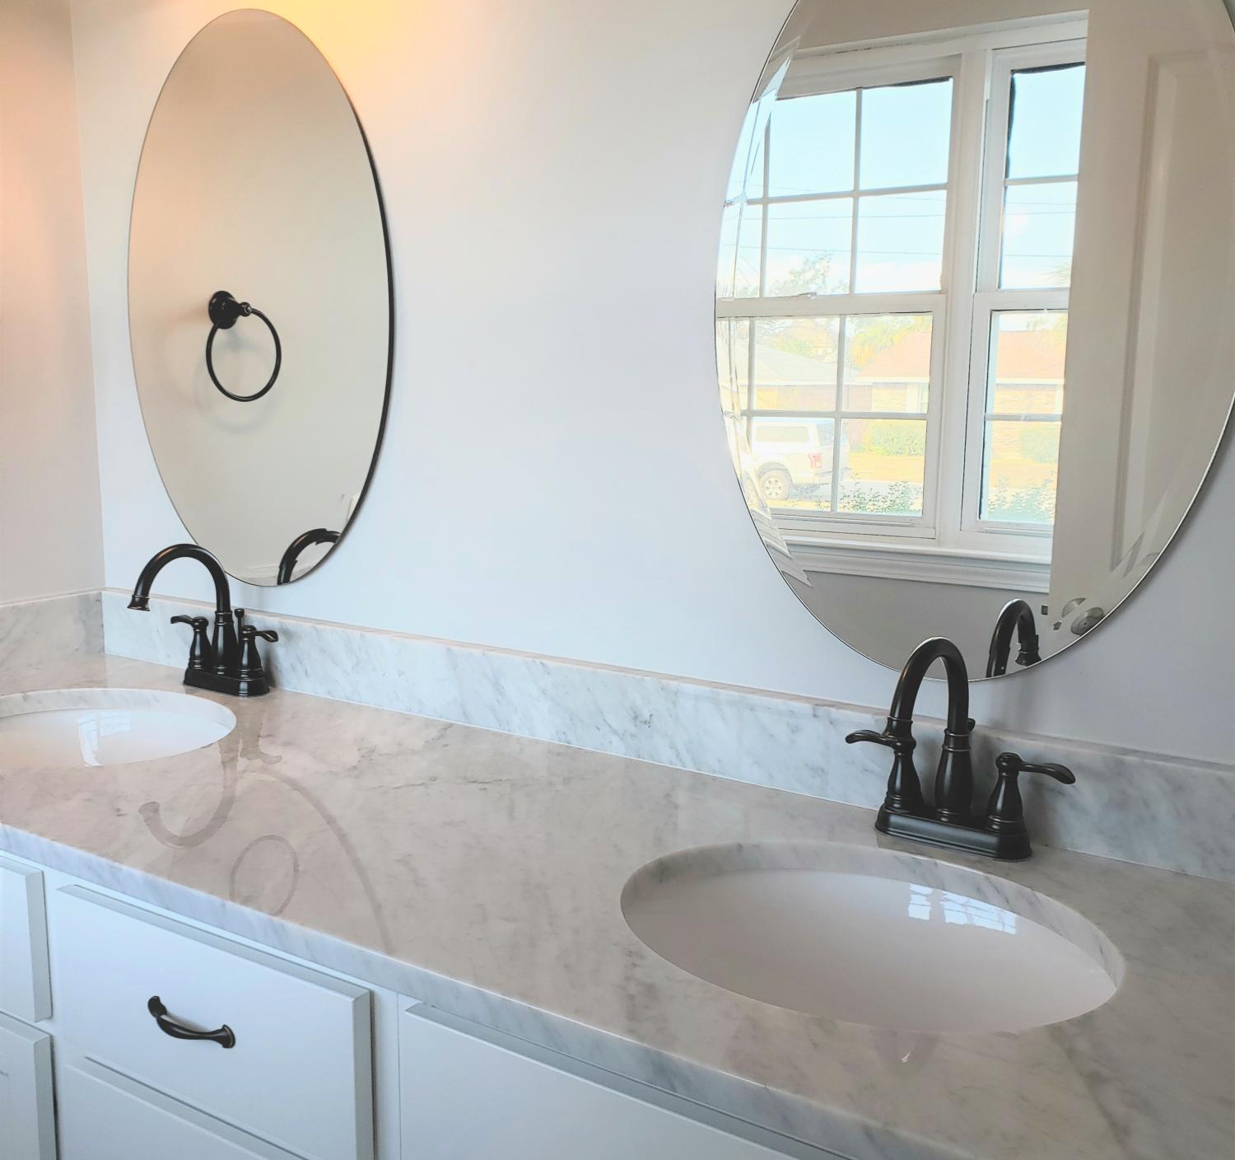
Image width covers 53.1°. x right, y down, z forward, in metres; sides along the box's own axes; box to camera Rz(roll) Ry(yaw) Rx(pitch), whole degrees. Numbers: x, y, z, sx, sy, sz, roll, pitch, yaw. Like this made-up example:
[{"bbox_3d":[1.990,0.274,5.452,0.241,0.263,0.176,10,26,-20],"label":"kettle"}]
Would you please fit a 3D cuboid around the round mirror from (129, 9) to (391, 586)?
[{"bbox_3d":[-0.508,-0.384,1.751,0.535,0.797,0.020,6,11,32],"label":"round mirror"}]

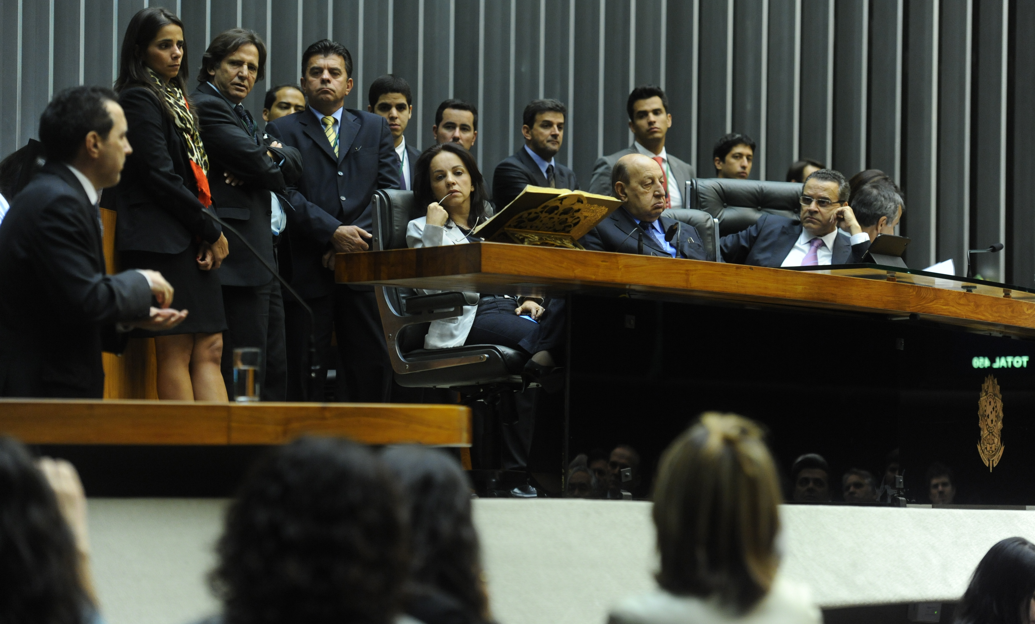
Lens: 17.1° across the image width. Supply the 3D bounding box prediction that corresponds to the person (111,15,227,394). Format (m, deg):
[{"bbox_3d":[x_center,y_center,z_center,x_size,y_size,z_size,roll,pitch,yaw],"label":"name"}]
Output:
[{"bbox_3d":[-1.179,-0.207,11.700,0.370,1.660,0.480,-1,-3,38],"label":"person"}]

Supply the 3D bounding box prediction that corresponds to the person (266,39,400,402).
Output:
[{"bbox_3d":[-0.691,-0.171,12.900,0.540,1.700,0.370,1,-3,-6],"label":"person"}]

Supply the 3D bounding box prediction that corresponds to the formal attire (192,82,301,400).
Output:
[{"bbox_3d":[-0.973,-0.097,12.400,0.380,1.450,0.500,-1,-3,38],"label":"formal attire"}]

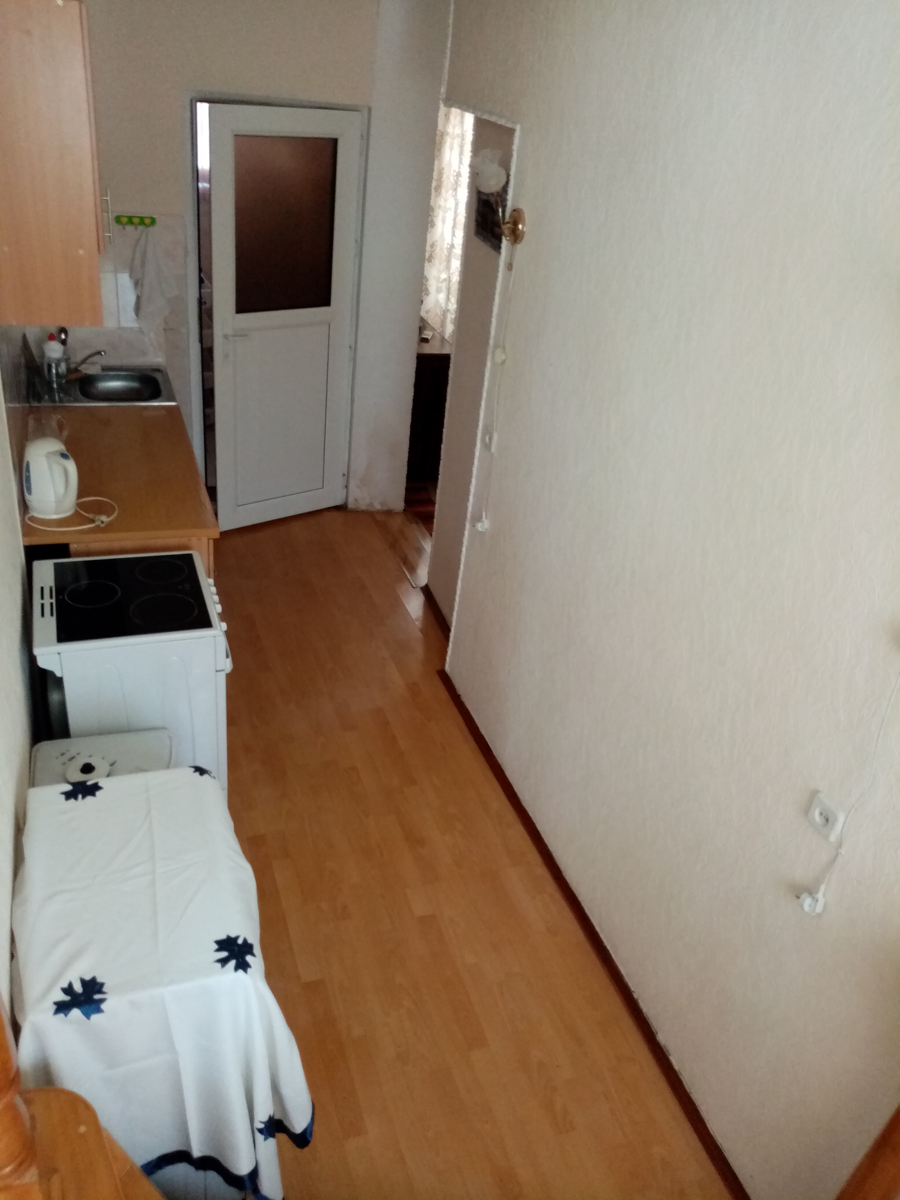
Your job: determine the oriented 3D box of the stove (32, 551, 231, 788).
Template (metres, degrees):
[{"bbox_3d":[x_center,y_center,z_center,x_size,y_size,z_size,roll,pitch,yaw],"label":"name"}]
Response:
[{"bbox_3d":[-0.985,0.351,2.852,0.520,0.850,0.495,-5,33,-21],"label":"stove"}]

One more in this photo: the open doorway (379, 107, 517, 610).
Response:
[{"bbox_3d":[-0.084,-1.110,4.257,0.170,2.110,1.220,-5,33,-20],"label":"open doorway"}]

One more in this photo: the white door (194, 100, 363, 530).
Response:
[{"bbox_3d":[-0.825,-1.338,4.565,0.785,2.030,0.055,-16,37,-33],"label":"white door"}]

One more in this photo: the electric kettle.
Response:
[{"bbox_3d":[-1.307,-0.400,2.972,0.200,0.235,0.150,19,32,19],"label":"electric kettle"}]

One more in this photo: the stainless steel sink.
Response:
[{"bbox_3d":[-1.530,-0.916,4.196,0.380,0.170,0.450,-5,33,-21],"label":"stainless steel sink"}]

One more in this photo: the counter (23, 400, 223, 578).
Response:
[{"bbox_3d":[-1.322,-0.170,3.655,0.600,0.850,1.240,-5,33,-21],"label":"counter"}]

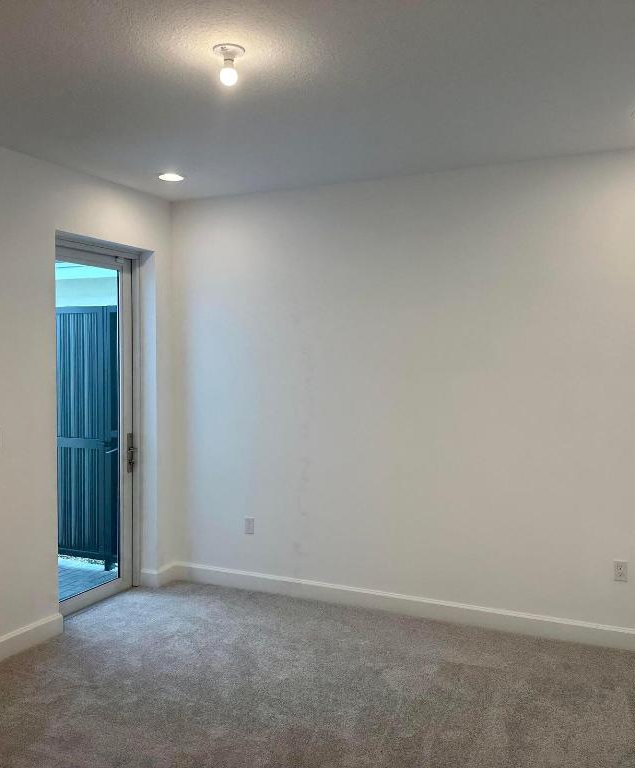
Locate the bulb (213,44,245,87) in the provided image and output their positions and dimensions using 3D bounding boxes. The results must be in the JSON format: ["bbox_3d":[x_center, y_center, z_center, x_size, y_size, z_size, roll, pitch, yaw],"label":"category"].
[{"bbox_3d":[-0.324,-1.162,2.607,0.116,0.134,0.116,0,2,0],"label":"bulb"}]

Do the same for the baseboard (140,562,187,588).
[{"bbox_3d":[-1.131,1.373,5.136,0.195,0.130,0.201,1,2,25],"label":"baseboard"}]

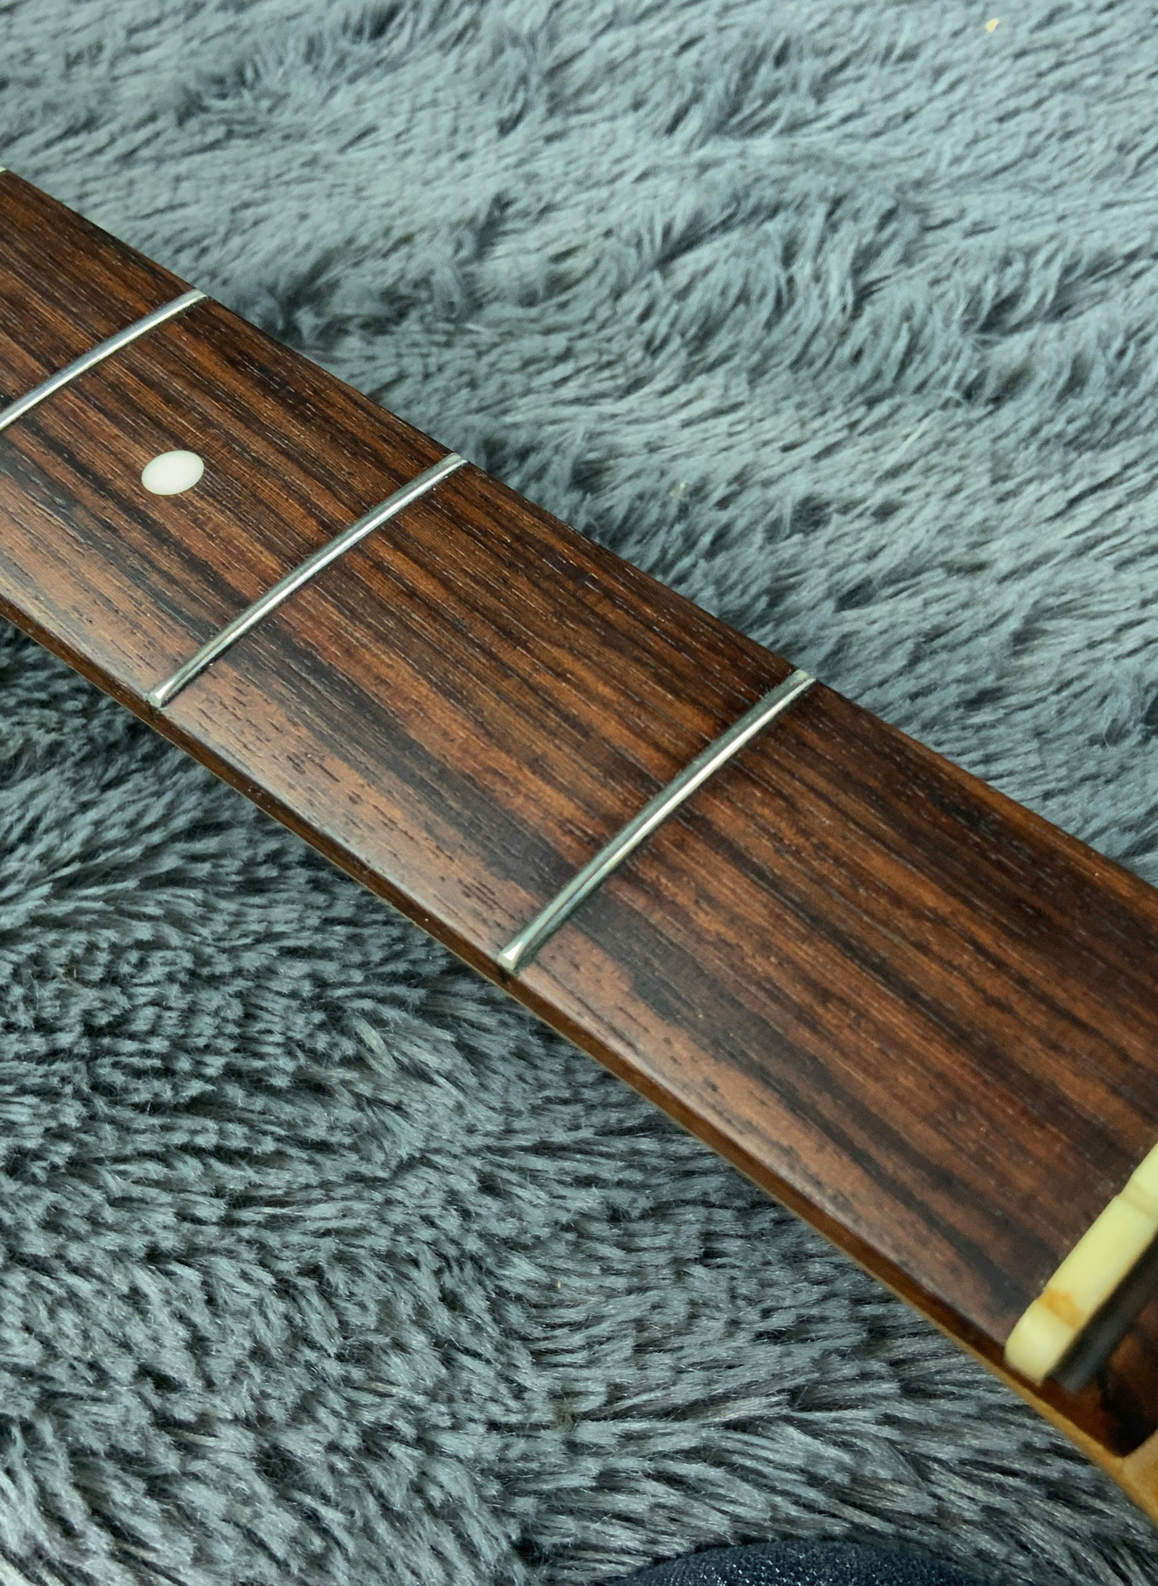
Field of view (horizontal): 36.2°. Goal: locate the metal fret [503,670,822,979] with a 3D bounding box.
[{"bbox_3d":[0.007,0.001,0.151,0.002,0.002,0.039,35,66,28],"label":"metal fret"}]

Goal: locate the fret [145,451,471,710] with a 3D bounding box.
[{"bbox_3d":[-0.026,-0.022,0.173,0.002,0.002,0.041,35,66,28],"label":"fret"}]

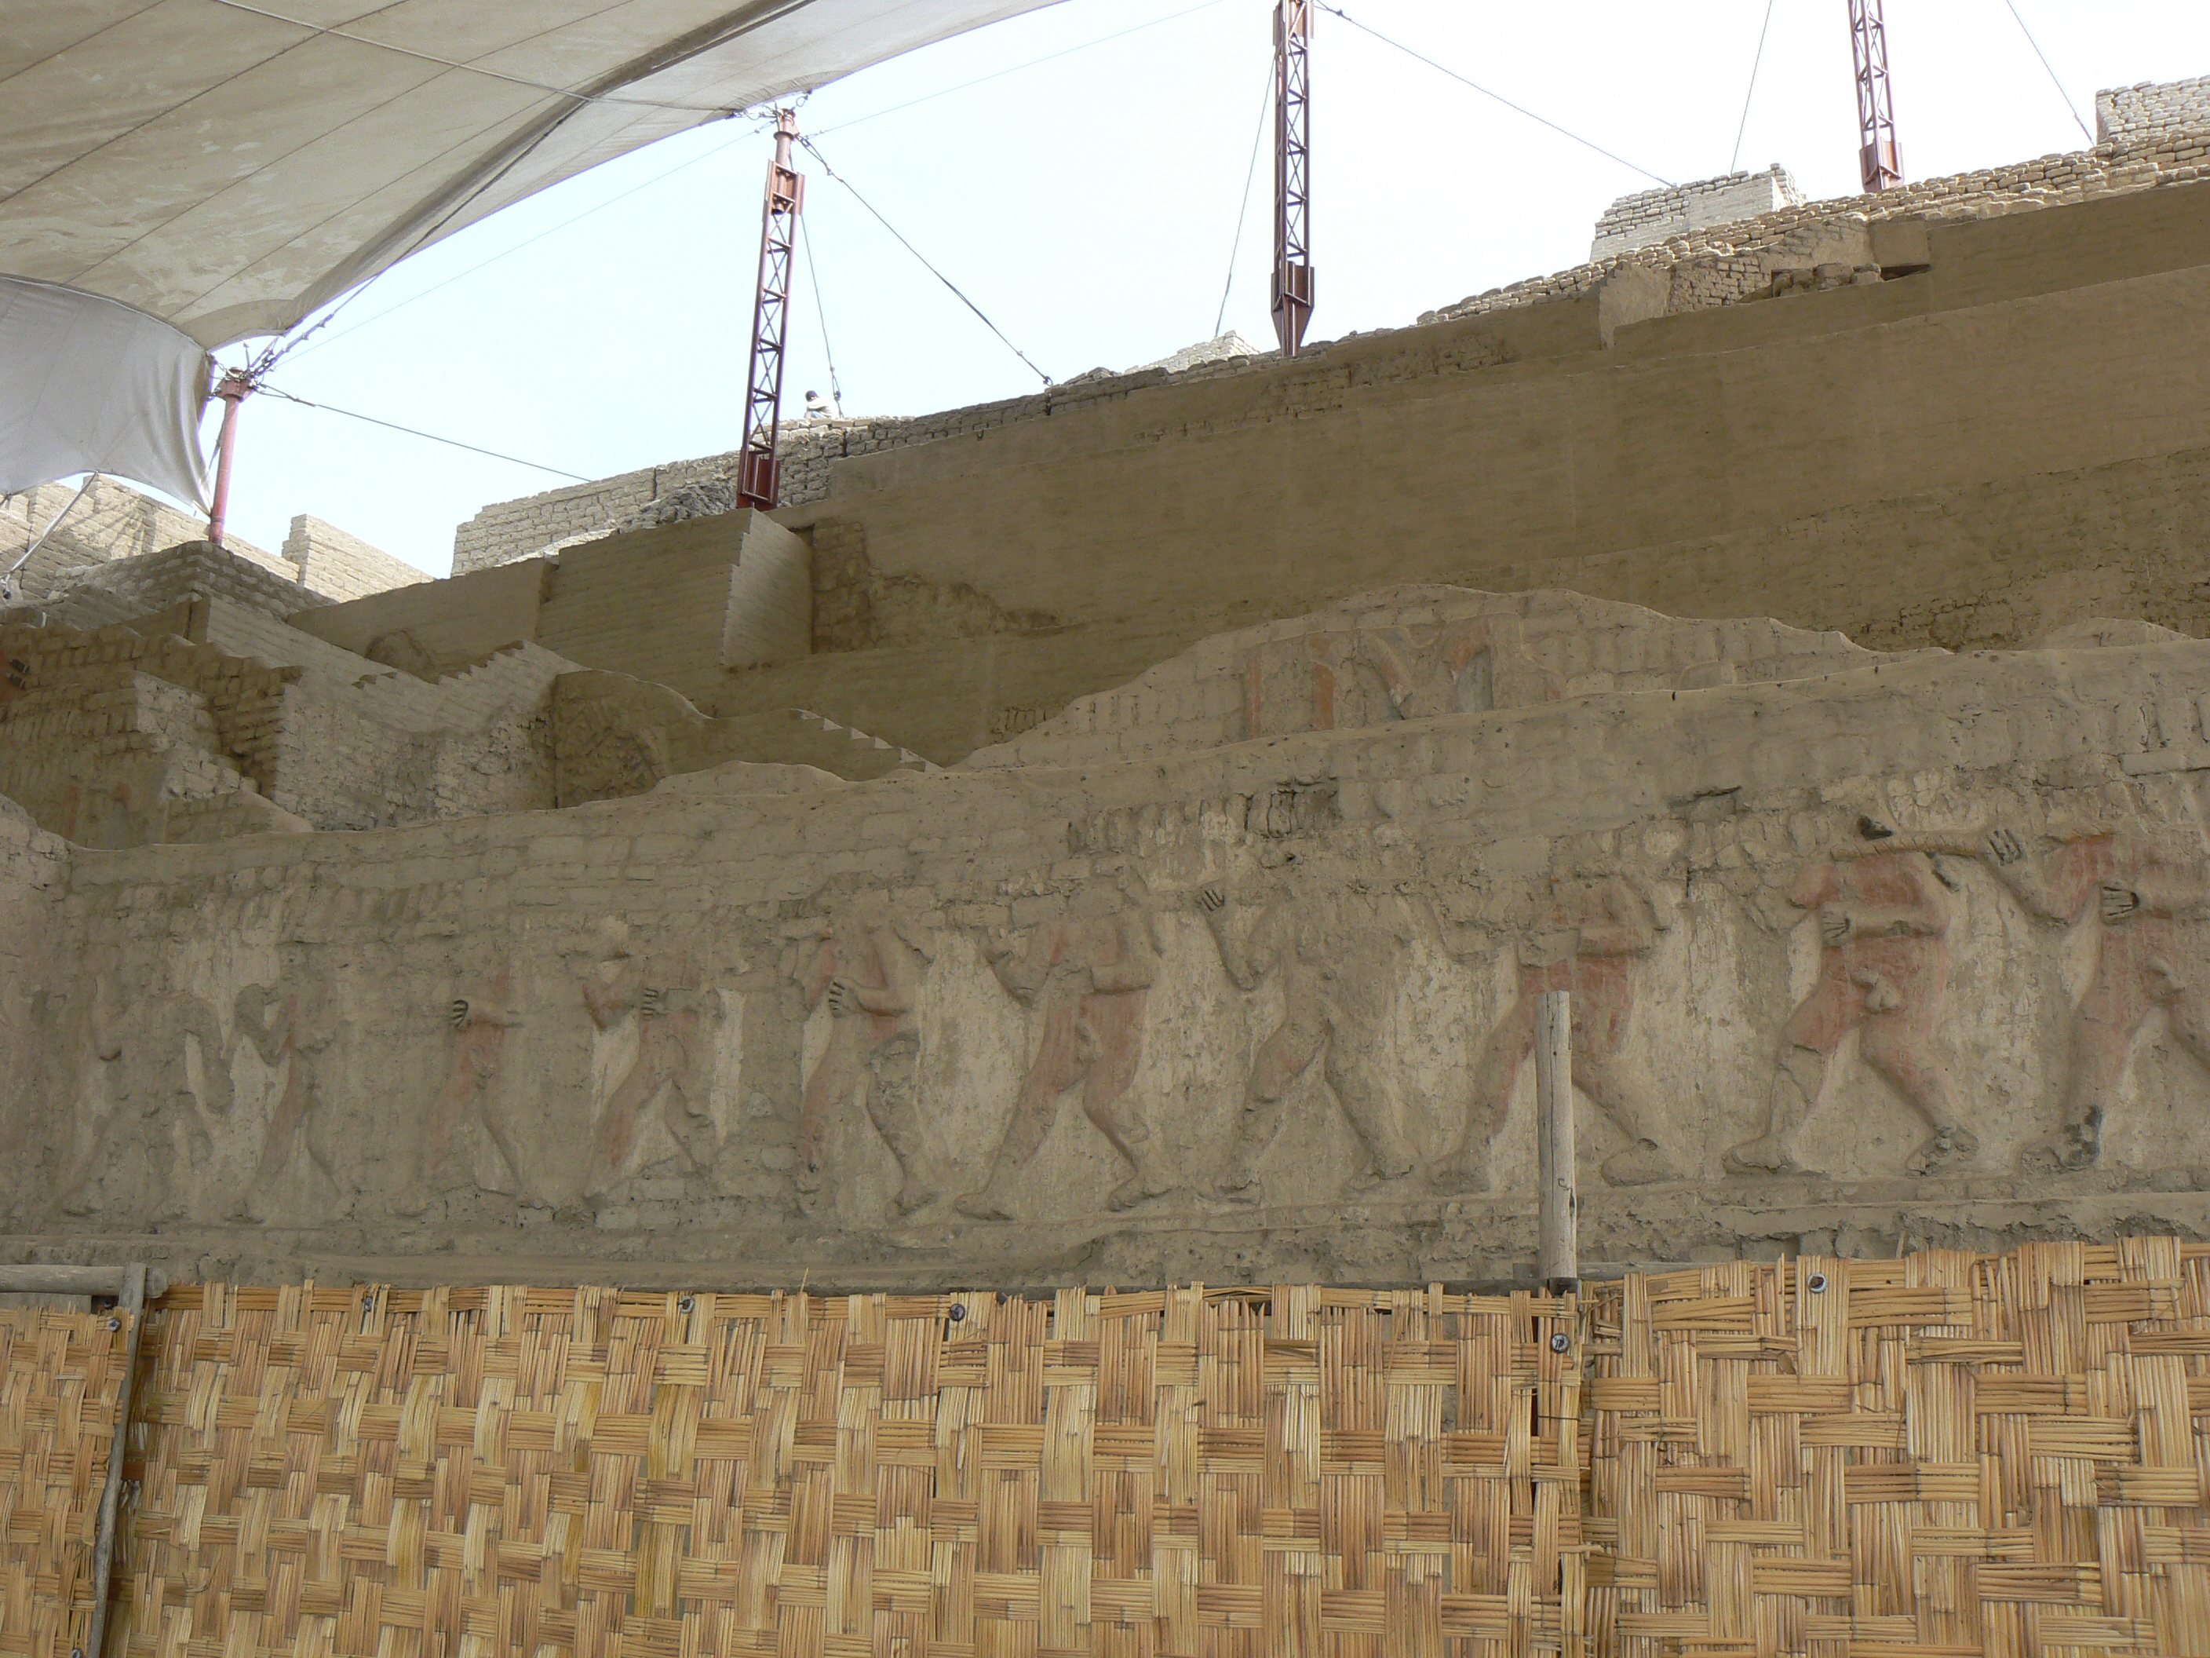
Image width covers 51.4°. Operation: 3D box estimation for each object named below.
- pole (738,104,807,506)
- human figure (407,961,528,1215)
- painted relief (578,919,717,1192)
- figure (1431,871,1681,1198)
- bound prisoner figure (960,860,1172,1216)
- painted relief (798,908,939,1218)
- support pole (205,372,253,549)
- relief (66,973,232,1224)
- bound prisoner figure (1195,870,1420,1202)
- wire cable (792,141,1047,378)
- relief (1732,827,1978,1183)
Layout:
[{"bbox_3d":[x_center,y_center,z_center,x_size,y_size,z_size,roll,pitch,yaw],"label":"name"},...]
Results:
[{"bbox_3d":[-5.088,-7.901,35.000,0.500,6.607,0.500,-3,-14,24],"label":"pole"},{"bbox_3d":[-3.357,1.354,12.041,0.803,1.302,0.180,-6,-14,23],"label":"human figure"},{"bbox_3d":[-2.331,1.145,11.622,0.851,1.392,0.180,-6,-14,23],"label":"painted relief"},{"bbox_3d":[1.897,0.862,9.765,1.052,1.365,0.180,-6,-14,23],"label":"figure"},{"bbox_3d":[-0.193,0.988,10.686,1.118,1.667,0.180,-6,-14,23],"label":"bound prisoner figure"},{"bbox_3d":[-1.161,1.118,11.096,0.805,1.511,0.180,-6,-14,23],"label":"painted relief"},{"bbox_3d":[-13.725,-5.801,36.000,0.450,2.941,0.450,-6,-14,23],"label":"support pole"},{"bbox_3d":[-5.407,1.513,12.936,1.267,1.419,0.180,-6,-14,23],"label":"relief"},{"bbox_3d":[0.891,0.928,10.207,1.052,1.451,0.180,-6,-14,23],"label":"bound prisoner figure"},{"bbox_3d":[-2.776,-8.580,34.500,4.042,4.543,0.100,-3,-13,14],"label":"wire cable"},{"bbox_3d":[3.014,0.684,9.298,0.971,1.464,0.180,-6,-14,23],"label":"relief"}]

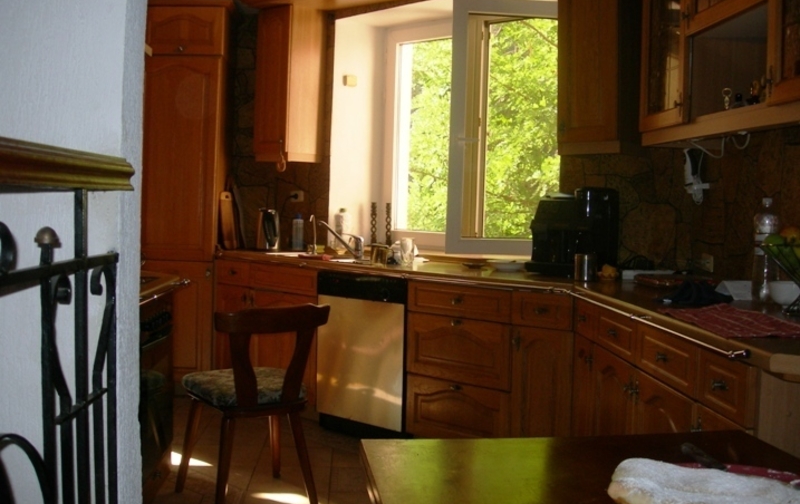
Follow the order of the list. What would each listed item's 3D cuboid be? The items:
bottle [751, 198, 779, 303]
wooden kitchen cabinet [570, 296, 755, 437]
[{"bbox_3d":[1.234,-0.002,2.970,0.092,0.350,0.092,1,3,0],"label":"bottle"},{"bbox_3d":[1.038,0.628,2.857,0.570,0.813,1.614,1,3,-4],"label":"wooden kitchen cabinet"}]

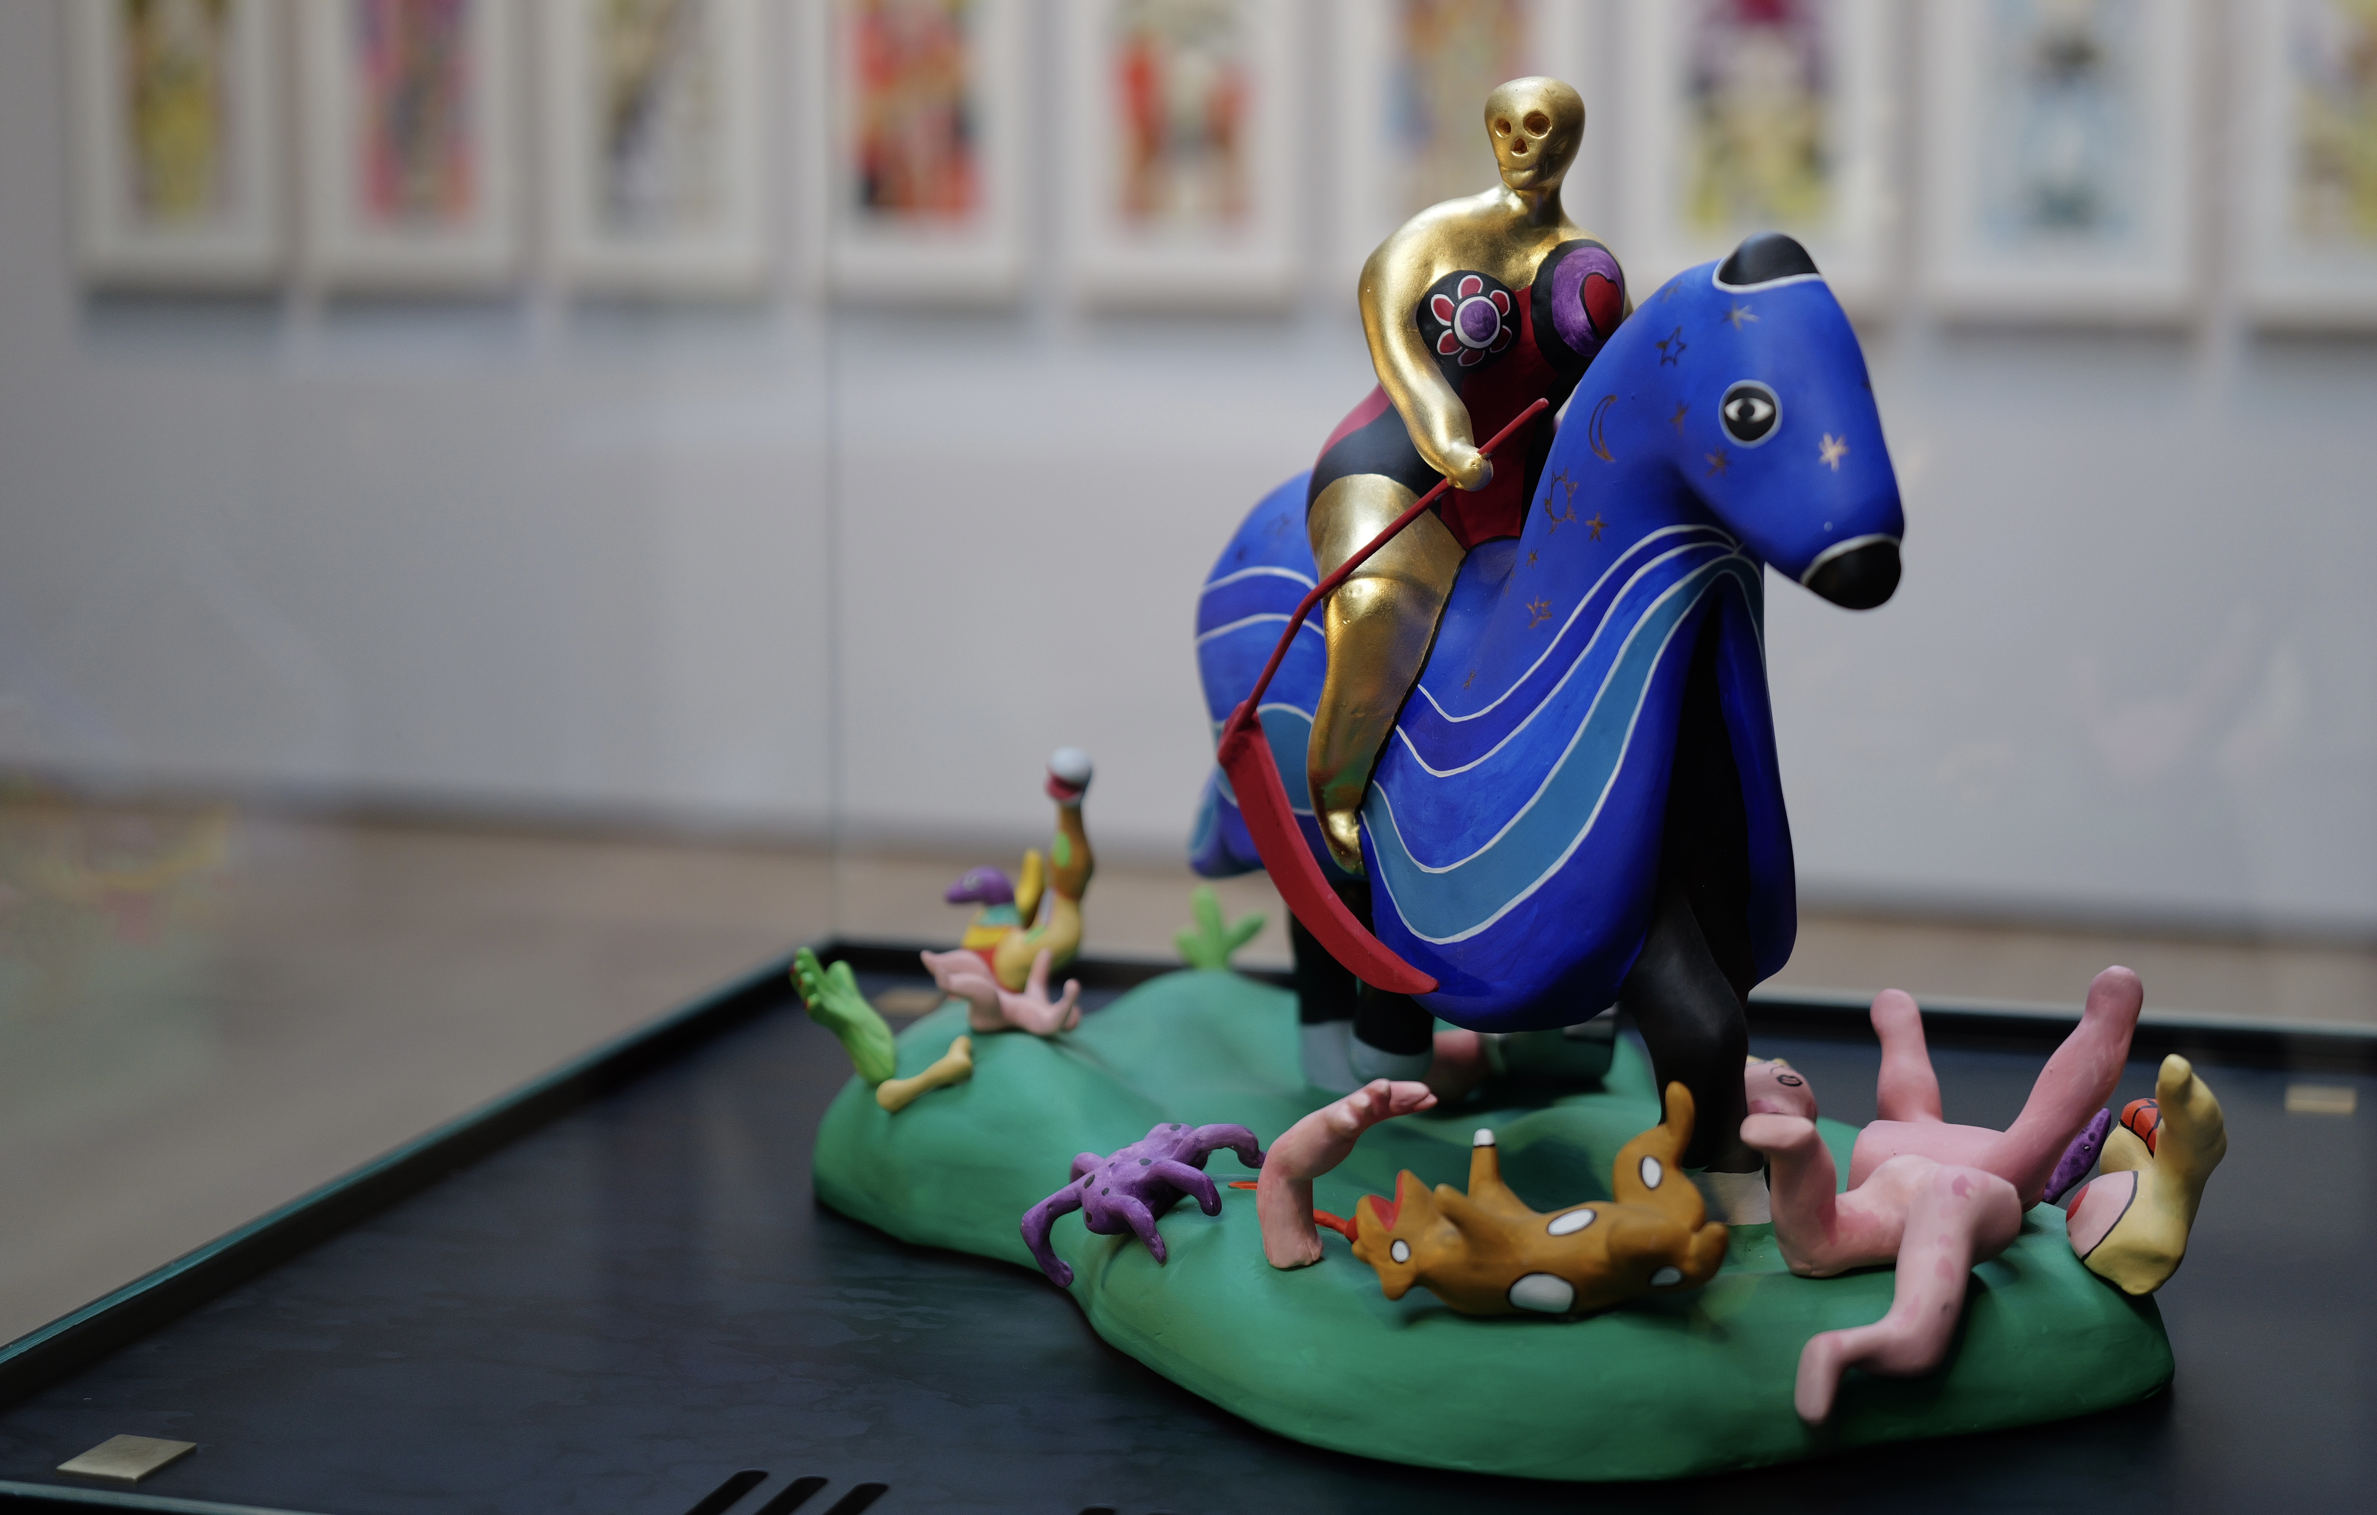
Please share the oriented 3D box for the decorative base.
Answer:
[{"bbox_3d":[0.107,0.184,1.262,0.399,0.069,0.620,-6,10,-38],"label":"decorative base"}]

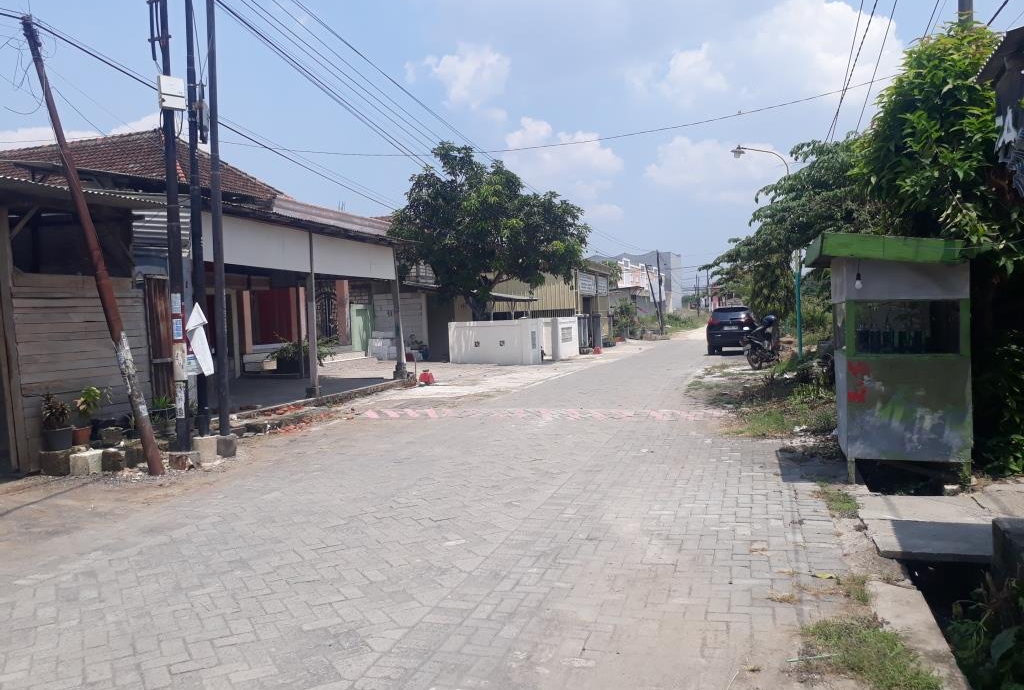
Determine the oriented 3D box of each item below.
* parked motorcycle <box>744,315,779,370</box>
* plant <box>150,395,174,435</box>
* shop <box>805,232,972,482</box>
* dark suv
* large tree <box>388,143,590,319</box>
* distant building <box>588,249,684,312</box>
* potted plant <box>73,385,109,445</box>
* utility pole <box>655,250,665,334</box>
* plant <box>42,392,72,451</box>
[{"bbox_3d":[6.550,-0.053,20.800,0.720,1.300,1.900,0,3,40],"label":"parked motorcycle"},{"bbox_3d":[-4.376,0.875,10.000,0.320,0.500,0.320,-1,2,16],"label":"plant"},{"bbox_3d":[3.369,0.109,7.258,1.200,2.130,1.500,-1,2,14],"label":"shop"},{"bbox_3d":[8.310,-0.605,30.100,1.790,1.660,4.350,-1,2,16],"label":"dark suv"},{"bbox_3d":[-0.806,-3.278,28.600,7.000,7.600,6.600,-1,2,16],"label":"large tree"},{"bbox_3d":[20.993,-10.199,138.000,14.500,12.500,18.000,-1,2,17],"label":"distant building"},{"bbox_3d":[-4.681,0.775,8.850,0.380,0.650,0.360,-1,2,16],"label":"potted plant"},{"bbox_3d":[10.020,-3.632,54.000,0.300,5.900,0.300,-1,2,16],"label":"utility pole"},{"bbox_3d":[-4.871,0.775,8.550,0.340,0.630,0.340,-1,2,16],"label":"plant"}]

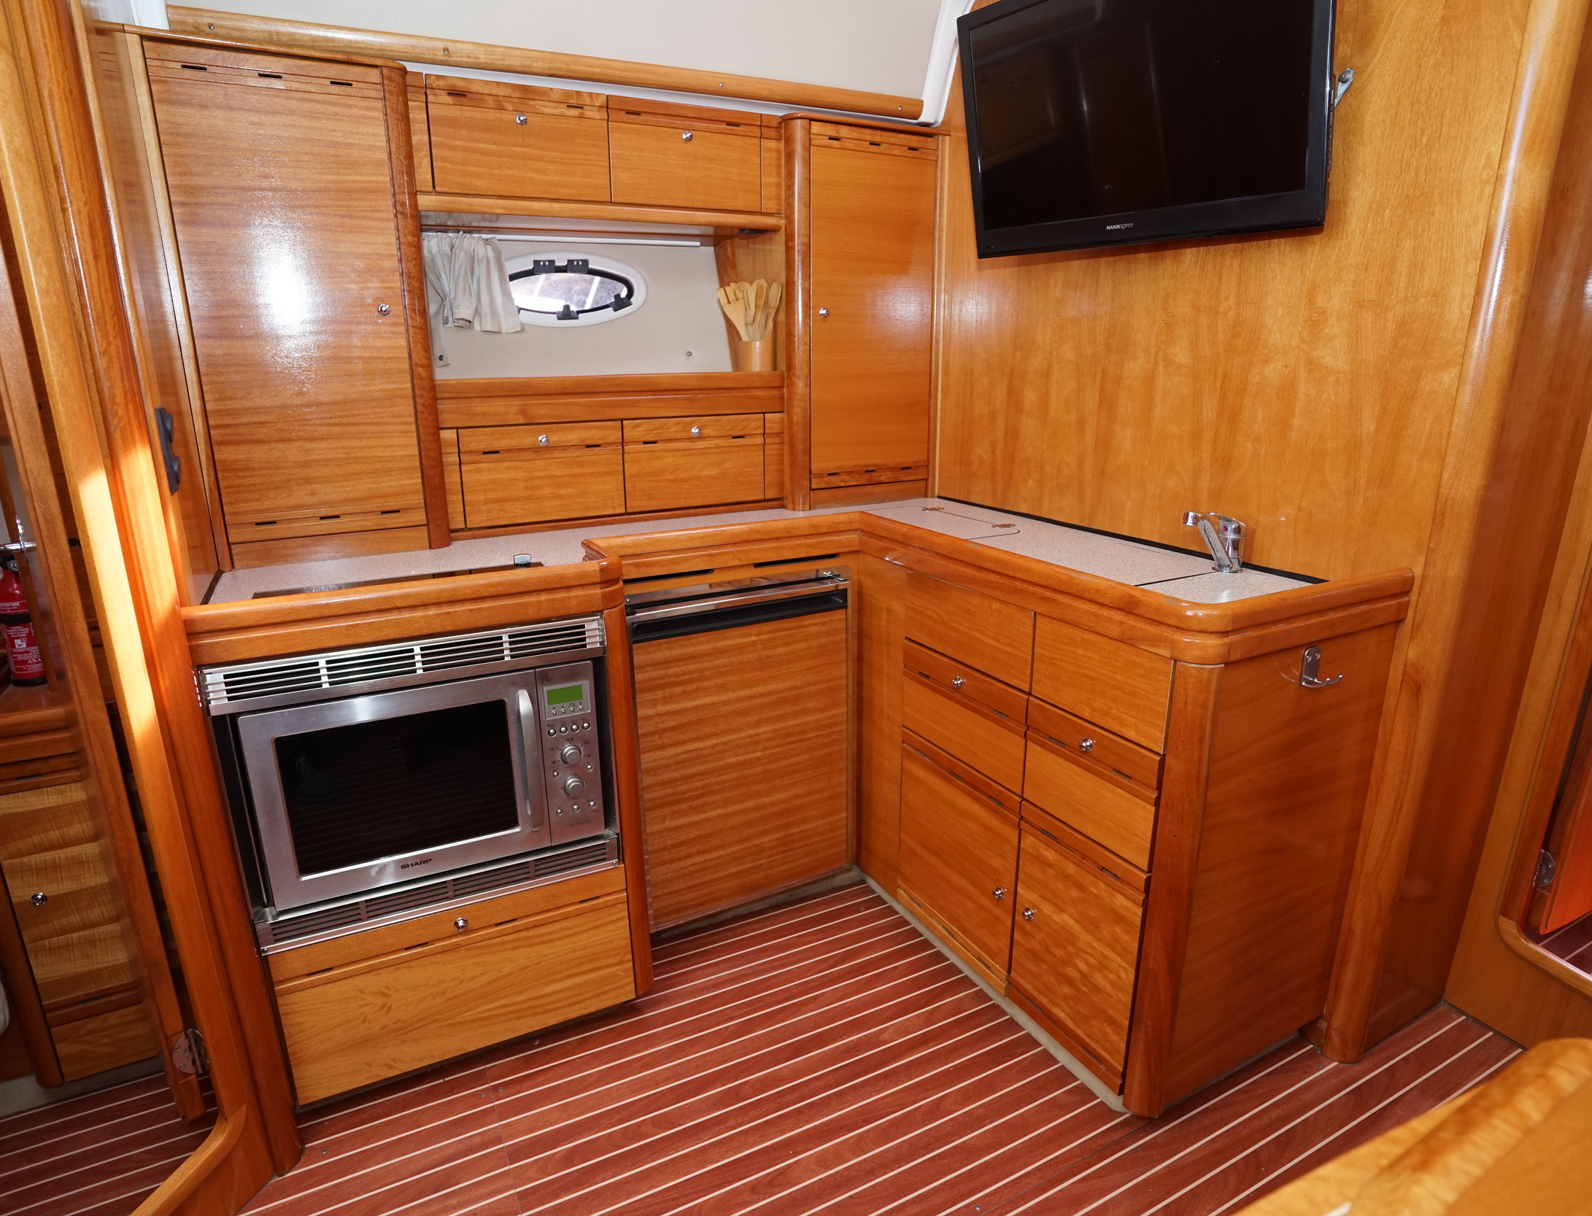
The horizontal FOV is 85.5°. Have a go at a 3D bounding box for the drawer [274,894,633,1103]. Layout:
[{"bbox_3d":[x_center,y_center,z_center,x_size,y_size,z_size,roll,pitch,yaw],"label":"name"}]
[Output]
[{"bbox_3d":[-0.637,0.608,1.642,0.568,0.290,0.320,-8,17,-24],"label":"drawer"}]

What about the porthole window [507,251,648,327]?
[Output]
[{"bbox_3d":[-0.574,-0.802,2.159,0.410,0.196,0.050,-8,-1,-24],"label":"porthole window"}]

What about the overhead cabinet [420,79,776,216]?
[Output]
[{"bbox_3d":[-0.442,-0.962,1.901,0.760,0.211,0.320,-9,17,-26],"label":"overhead cabinet"}]

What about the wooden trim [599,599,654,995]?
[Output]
[{"bbox_3d":[-0.306,0.372,1.602,0.044,0.800,0.047,-8,18,-25],"label":"wooden trim"}]

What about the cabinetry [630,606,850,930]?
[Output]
[{"bbox_3d":[-0.100,0.344,1.875,0.488,0.640,0.040,-8,17,-24],"label":"cabinetry"}]

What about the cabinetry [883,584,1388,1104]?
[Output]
[{"bbox_3d":[0.580,0.351,1.768,0.450,0.830,0.773,-9,18,-27],"label":"cabinetry"}]

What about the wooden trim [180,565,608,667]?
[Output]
[{"bbox_3d":[-0.587,-0.001,1.336,0.595,0.088,0.050,-8,18,-25],"label":"wooden trim"}]

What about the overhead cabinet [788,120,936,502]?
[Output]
[{"bbox_3d":[0.105,-0.723,2.233,0.406,0.858,0.340,-8,17,-24],"label":"overhead cabinet"}]

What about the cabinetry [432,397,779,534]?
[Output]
[{"bbox_3d":[-0.420,-0.358,2.015,0.773,0.280,0.225,-8,18,-25],"label":"cabinetry"}]

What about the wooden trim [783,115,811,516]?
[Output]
[{"bbox_3d":[0.001,-0.662,2.030,0.058,0.870,0.055,-8,17,-24],"label":"wooden trim"}]

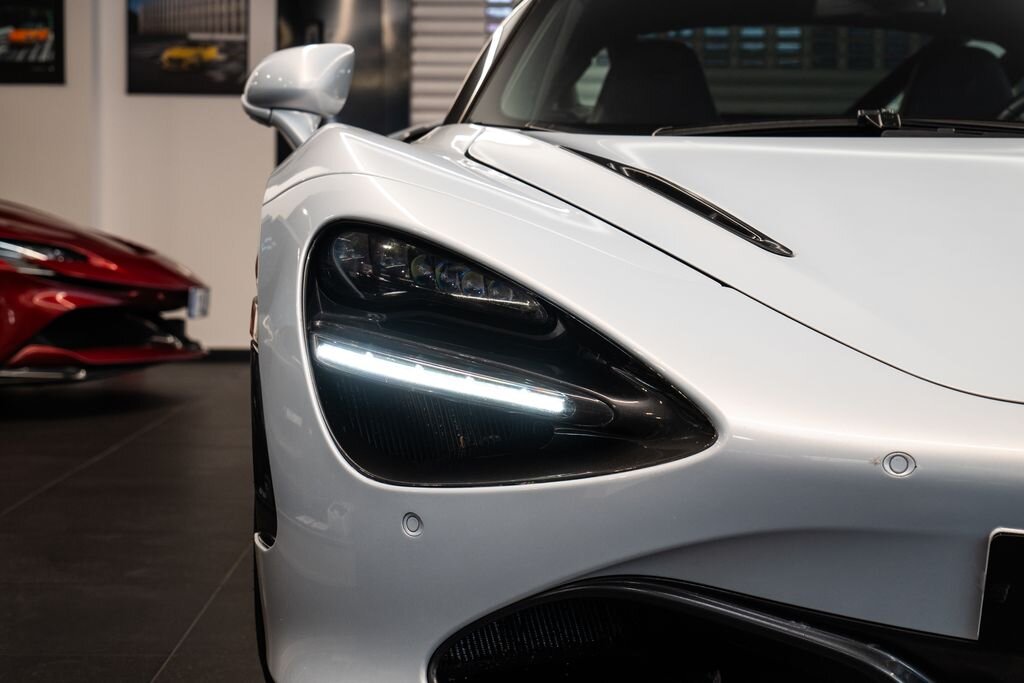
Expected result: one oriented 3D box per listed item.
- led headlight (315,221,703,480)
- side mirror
[{"bbox_3d":[-0.020,0.011,1.735,0.410,0.265,0.340,1,4,9],"label":"led headlight"},{"bbox_3d":[-0.352,-0.400,2.810,0.190,0.175,0.135,1,4,6],"label":"side mirror"}]

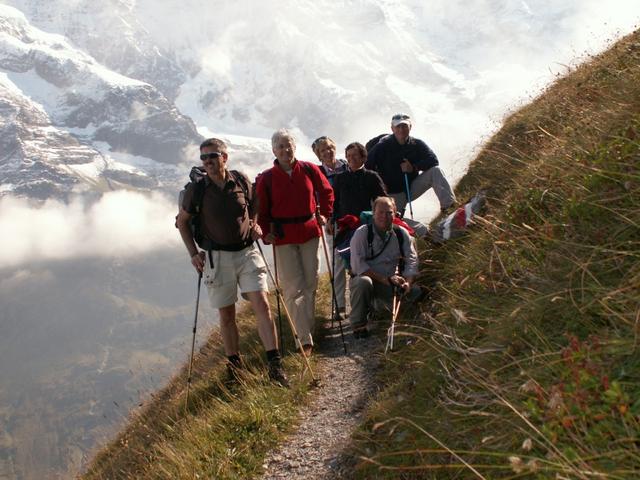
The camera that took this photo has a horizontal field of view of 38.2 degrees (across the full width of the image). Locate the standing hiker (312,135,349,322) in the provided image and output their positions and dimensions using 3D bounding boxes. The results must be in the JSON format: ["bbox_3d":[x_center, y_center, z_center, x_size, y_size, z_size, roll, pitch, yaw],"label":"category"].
[{"bbox_3d":[0.125,-0.116,8.550,0.480,1.660,0.340,-1,5,-9],"label":"standing hiker"}]

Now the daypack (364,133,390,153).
[{"bbox_3d":[0.615,-0.799,8.950,0.310,0.470,0.230,-2,19,-21],"label":"daypack"}]

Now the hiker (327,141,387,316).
[{"bbox_3d":[0.328,-0.099,8.300,0.530,1.600,0.360,0,5,0],"label":"hiker"}]

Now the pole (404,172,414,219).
[{"bbox_3d":[0.851,-0.274,8.600,0.060,1.000,0.060,-9,5,0],"label":"pole"}]

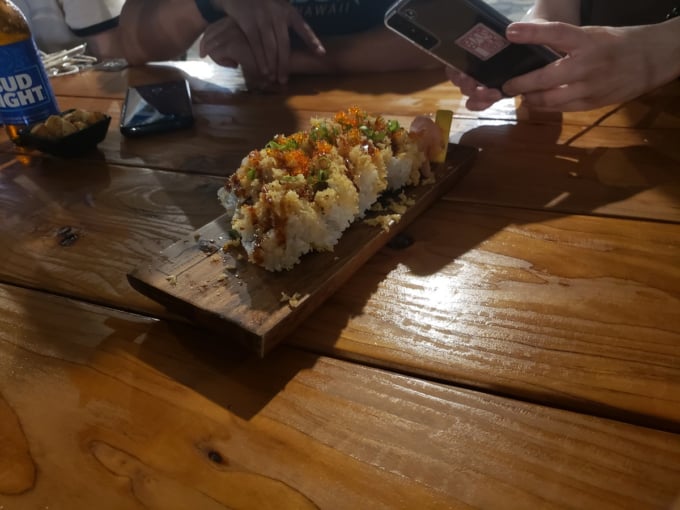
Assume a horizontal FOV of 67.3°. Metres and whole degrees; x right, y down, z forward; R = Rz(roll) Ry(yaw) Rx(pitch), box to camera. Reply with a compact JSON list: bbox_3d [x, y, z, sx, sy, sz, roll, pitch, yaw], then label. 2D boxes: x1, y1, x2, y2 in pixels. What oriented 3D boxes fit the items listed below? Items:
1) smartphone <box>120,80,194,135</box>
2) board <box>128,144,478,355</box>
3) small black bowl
[{"bbox_3d":[-0.228,-0.188,0.642,0.079,0.011,0.165,-12,35,-11],"label":"smartphone"},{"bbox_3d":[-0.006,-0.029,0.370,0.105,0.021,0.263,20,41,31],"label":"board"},{"bbox_3d":[-0.289,-0.128,0.549,0.068,0.027,0.071,12,38,22],"label":"small black bowl"}]

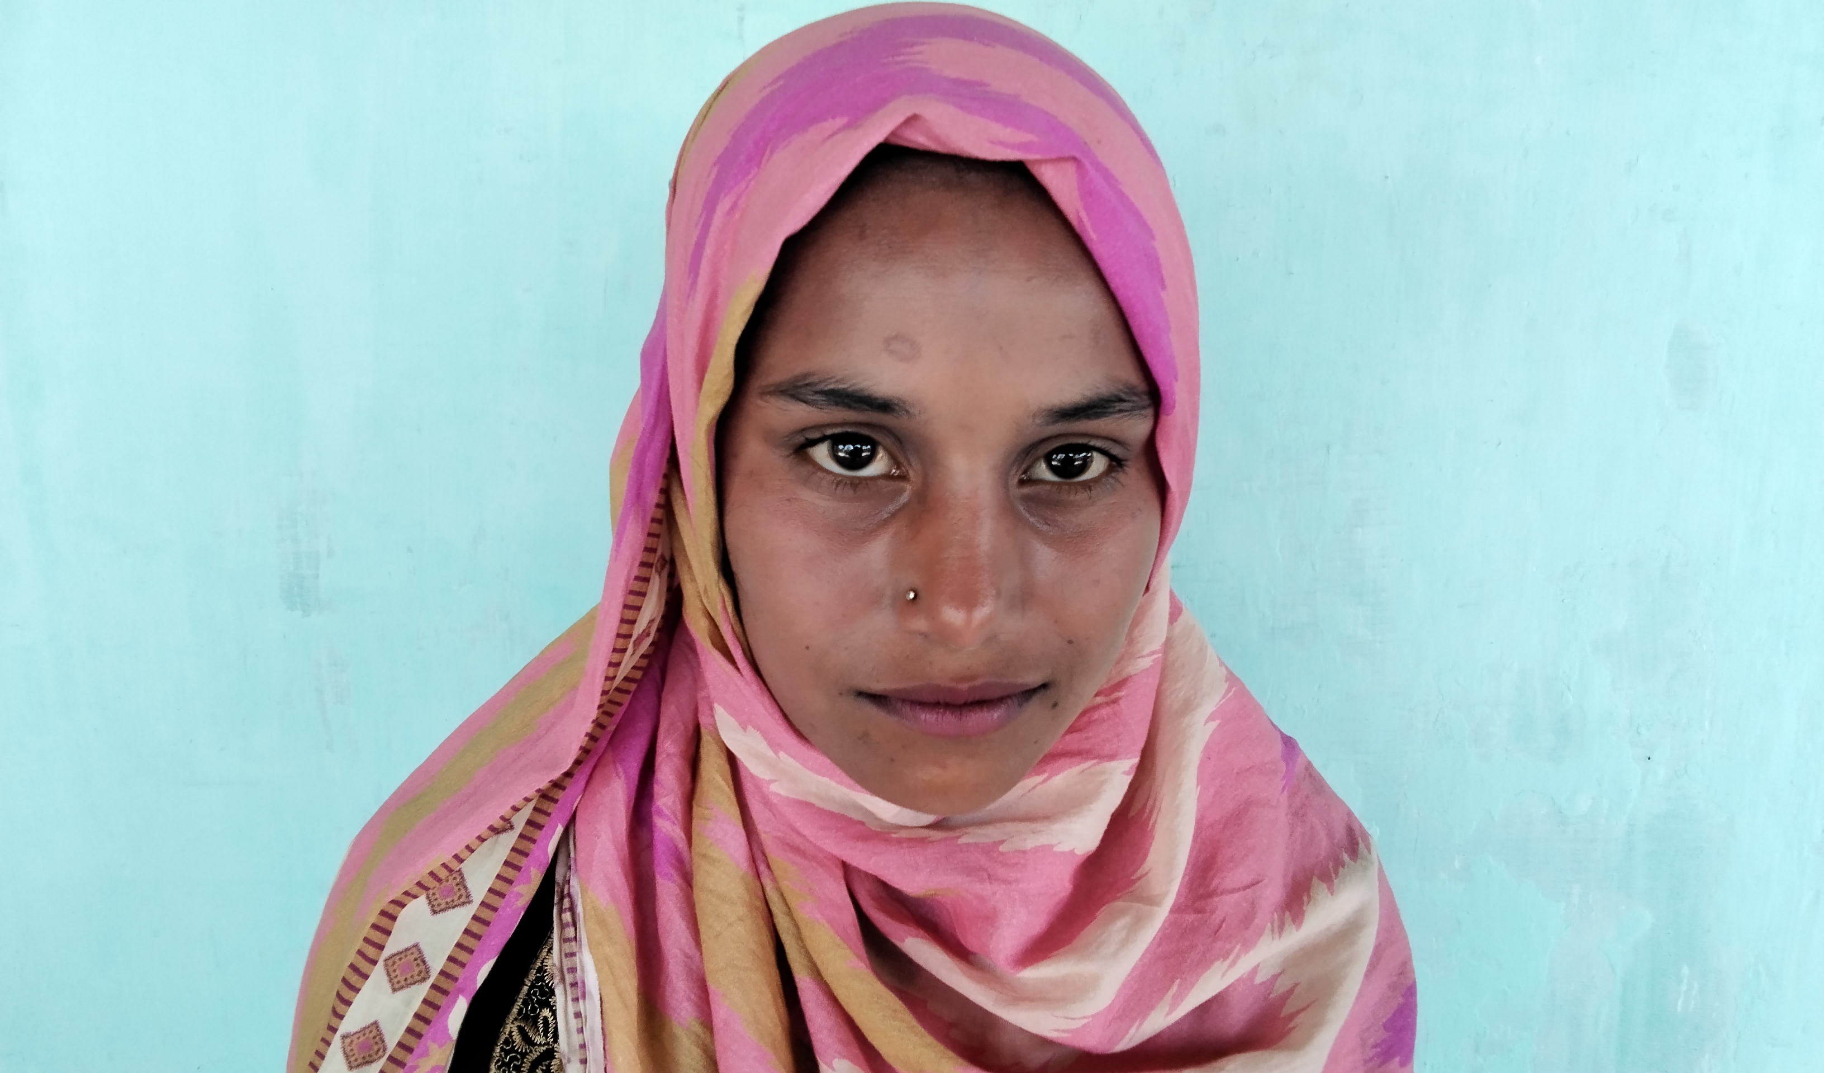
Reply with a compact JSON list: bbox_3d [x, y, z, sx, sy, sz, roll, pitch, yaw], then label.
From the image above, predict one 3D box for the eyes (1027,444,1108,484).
[{"bbox_3d":[0.044,-0.020,0.386,0.025,0.011,0.011,2,5,-11],"label":"eyes"}]

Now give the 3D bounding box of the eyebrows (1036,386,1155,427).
[{"bbox_3d":[0.052,-0.036,0.383,0.037,0.011,0.011,0,5,-18],"label":"eyebrows"}]

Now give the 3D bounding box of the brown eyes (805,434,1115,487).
[{"bbox_3d":[0.013,-0.021,0.381,0.085,0.013,0.015,3,5,-8],"label":"brown eyes"}]

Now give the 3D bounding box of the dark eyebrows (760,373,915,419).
[{"bbox_3d":[-0.021,-0.039,0.376,0.041,0.011,0.011,5,5,2],"label":"dark eyebrows"}]

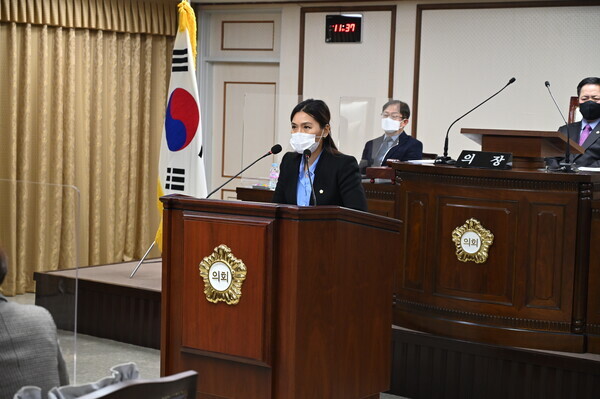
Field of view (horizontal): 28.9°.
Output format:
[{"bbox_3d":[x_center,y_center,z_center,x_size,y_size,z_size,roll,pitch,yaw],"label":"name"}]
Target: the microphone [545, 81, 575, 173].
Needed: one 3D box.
[{"bbox_3d":[1.370,-0.397,6.131,0.120,0.475,0.470,2,5,-1],"label":"microphone"}]

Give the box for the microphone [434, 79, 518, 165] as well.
[{"bbox_3d":[0.957,-0.433,6.372,0.470,0.475,0.120,-1,6,-22],"label":"microphone"}]

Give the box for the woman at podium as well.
[{"bbox_3d":[0.080,0.329,5.375,0.460,1.580,0.360,5,7,33],"label":"woman at podium"}]

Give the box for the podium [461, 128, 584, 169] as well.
[{"bbox_3d":[1.227,-0.281,6.447,0.560,0.210,0.410,5,7,33],"label":"podium"}]

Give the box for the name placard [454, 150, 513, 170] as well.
[{"bbox_3d":[0.967,-0.202,6.121,0.290,0.083,0.090,5,7,33],"label":"name placard"}]

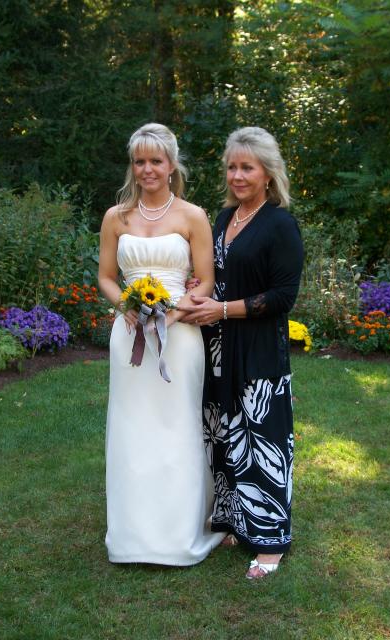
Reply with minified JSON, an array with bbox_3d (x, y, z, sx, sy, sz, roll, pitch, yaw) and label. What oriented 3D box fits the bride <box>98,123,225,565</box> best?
[{"bbox_3d":[-0.130,0.072,3.984,0.500,1.700,0.480,2,9,12],"label":"bride"}]

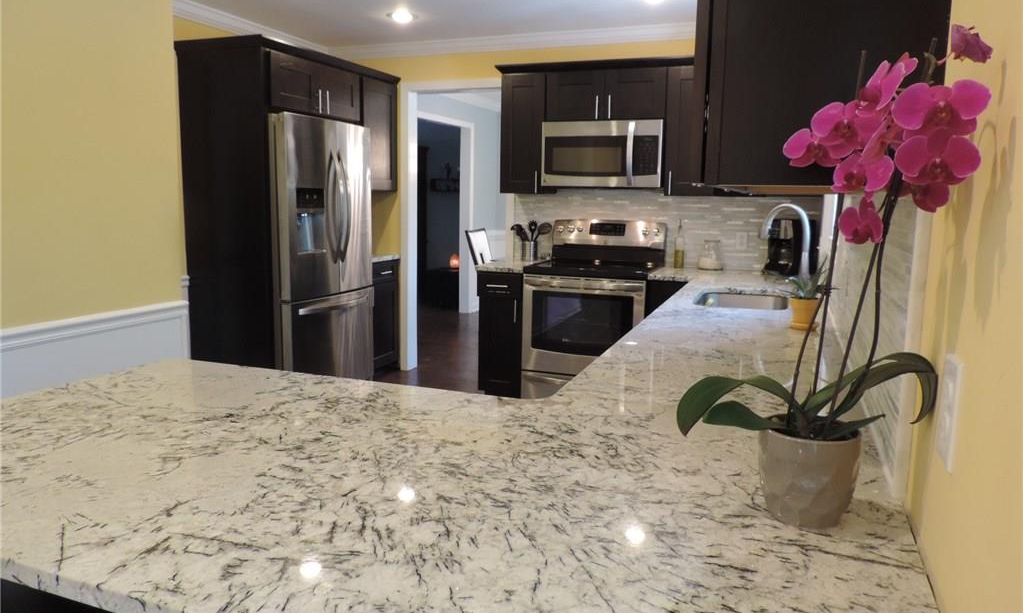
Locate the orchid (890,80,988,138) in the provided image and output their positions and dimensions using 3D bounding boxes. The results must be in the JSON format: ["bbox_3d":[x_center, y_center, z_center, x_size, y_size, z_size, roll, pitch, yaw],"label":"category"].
[{"bbox_3d":[0.426,-0.197,0.705,0.094,0.060,0.045,5,10,28],"label":"orchid"}]

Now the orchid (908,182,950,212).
[{"bbox_3d":[0.458,-0.129,0.780,0.065,0.055,0.040,8,11,39],"label":"orchid"}]

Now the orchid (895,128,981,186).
[{"bbox_3d":[0.436,-0.153,0.725,0.086,0.061,0.042,5,10,28],"label":"orchid"}]

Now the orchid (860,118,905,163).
[{"bbox_3d":[0.450,-0.201,0.860,0.055,0.057,0.050,-5,11,-35],"label":"orchid"}]

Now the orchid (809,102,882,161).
[{"bbox_3d":[0.393,-0.206,0.830,0.080,0.067,0.045,7,11,34],"label":"orchid"}]

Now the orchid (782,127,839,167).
[{"bbox_3d":[0.369,-0.196,0.870,0.070,0.052,0.042,7,11,34],"label":"orchid"}]

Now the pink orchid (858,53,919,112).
[{"bbox_3d":[0.419,-0.248,0.790,0.045,0.065,0.075,-2,9,-15],"label":"pink orchid"}]

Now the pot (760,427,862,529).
[{"bbox_3d":[0.427,0.240,1.027,0.145,0.135,0.145,4,9,21],"label":"pot"}]

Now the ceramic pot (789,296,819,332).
[{"bbox_3d":[1.018,0.028,2.473,0.096,0.108,0.096,5,10,21],"label":"ceramic pot"}]

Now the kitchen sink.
[{"bbox_3d":[1.083,0.074,3.308,0.420,0.200,0.740,4,9,21],"label":"kitchen sink"}]

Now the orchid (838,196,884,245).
[{"bbox_3d":[0.434,-0.107,0.880,0.053,0.062,0.045,6,10,29],"label":"orchid"}]

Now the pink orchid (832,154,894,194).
[{"bbox_3d":[0.427,-0.161,0.860,0.068,0.052,0.055,10,12,44],"label":"pink orchid"}]

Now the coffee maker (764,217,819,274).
[{"bbox_3d":[1.690,-0.352,4.273,0.250,0.340,0.200,-5,10,-31],"label":"coffee maker"}]

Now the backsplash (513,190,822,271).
[{"bbox_3d":[0.955,-0.500,4.678,2.011,0.466,0.012,5,10,21],"label":"backsplash"}]

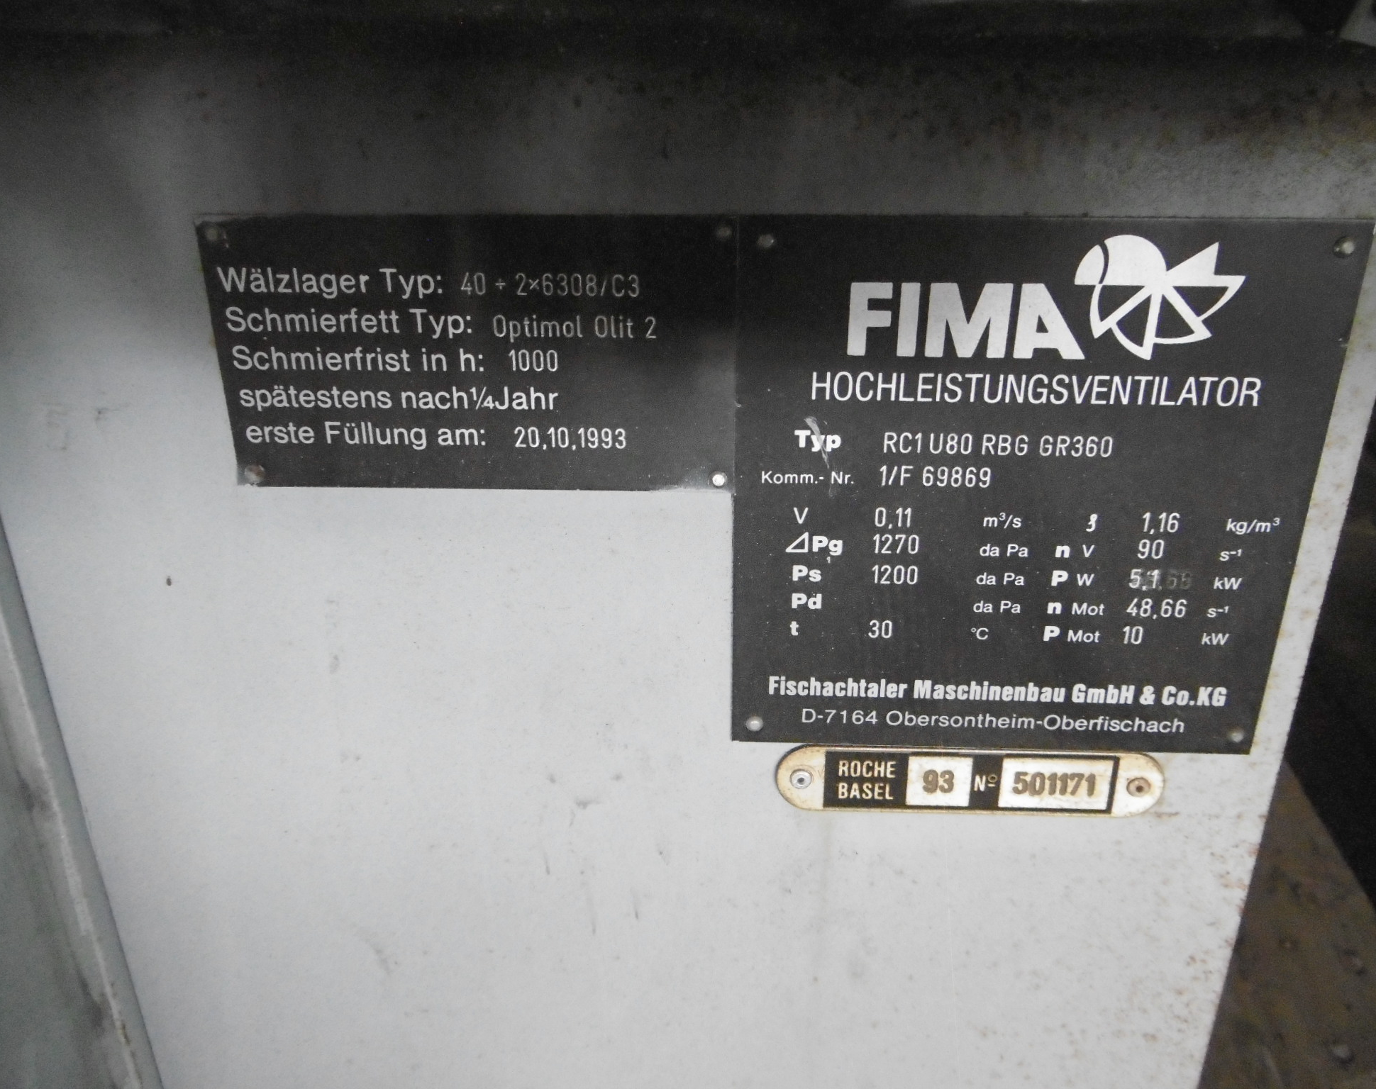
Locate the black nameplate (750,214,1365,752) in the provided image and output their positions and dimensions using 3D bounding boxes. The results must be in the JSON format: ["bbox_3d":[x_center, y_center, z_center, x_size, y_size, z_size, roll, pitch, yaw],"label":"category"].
[{"bbox_3d":[0.079,-0.008,0.240,0.136,0.133,0.002,1,21,2],"label":"black nameplate"}]

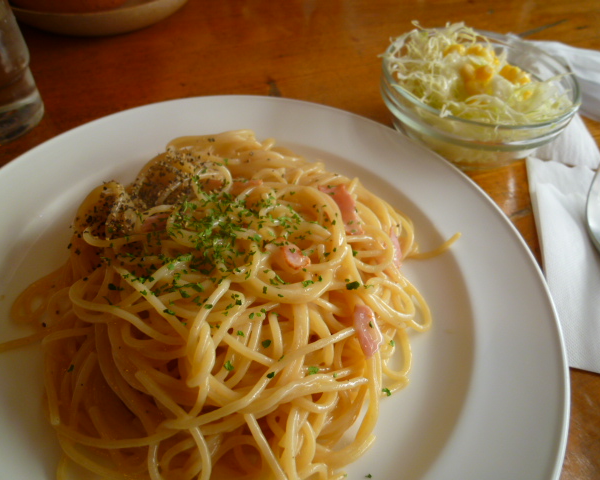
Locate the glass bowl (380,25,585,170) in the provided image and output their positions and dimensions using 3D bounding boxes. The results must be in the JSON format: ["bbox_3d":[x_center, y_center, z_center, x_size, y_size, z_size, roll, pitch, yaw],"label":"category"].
[{"bbox_3d":[0.111,-0.090,0.295,0.120,0.050,0.120,2,49,-2],"label":"glass bowl"}]

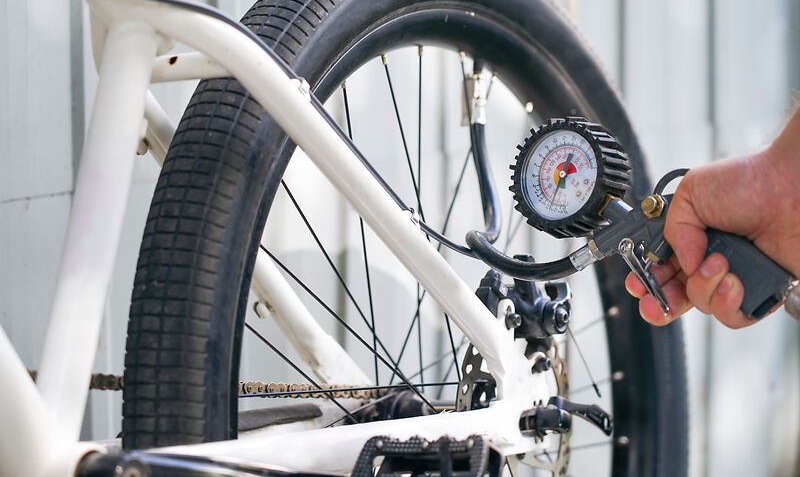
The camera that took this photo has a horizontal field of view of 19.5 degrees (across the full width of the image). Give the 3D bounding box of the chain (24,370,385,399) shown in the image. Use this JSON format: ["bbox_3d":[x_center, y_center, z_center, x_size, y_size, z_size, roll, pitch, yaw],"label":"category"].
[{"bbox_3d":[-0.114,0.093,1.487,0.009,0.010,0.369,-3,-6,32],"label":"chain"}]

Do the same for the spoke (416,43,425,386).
[{"bbox_3d":[0.015,-0.012,1.642,0.002,0.248,0.002,5,10,31],"label":"spoke"}]

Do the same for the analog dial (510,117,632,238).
[{"bbox_3d":[0.112,-0.039,1.508,0.077,0.077,0.034,-29,-25,30],"label":"analog dial"}]

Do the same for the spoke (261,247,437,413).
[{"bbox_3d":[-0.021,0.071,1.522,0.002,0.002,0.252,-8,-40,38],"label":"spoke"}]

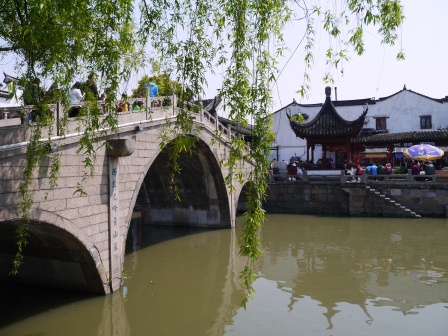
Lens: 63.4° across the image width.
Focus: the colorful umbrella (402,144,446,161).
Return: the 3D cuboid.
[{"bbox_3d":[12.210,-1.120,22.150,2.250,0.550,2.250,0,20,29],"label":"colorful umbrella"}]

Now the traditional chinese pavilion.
[{"bbox_3d":[6.960,-2.350,24.200,4.750,6.000,4.700,0,1,15],"label":"traditional chinese pavilion"}]

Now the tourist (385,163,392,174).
[{"bbox_3d":[9.900,0.250,21.900,0.460,1.050,0.600,0,1,12],"label":"tourist"}]

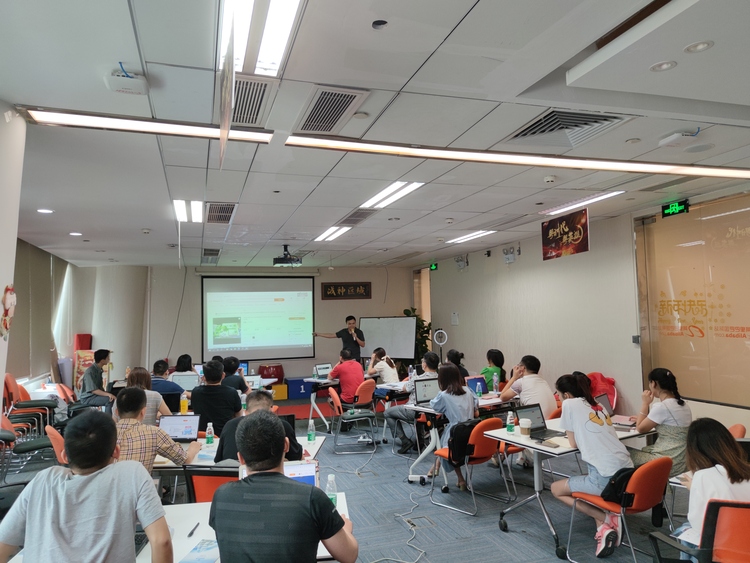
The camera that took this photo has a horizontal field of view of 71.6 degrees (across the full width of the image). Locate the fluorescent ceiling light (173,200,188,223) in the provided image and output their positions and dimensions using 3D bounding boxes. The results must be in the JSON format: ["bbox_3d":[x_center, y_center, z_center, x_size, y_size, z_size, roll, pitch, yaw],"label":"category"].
[{"bbox_3d":[-2.021,-0.732,5.433,0.110,0.050,1.150,-1,-4,-19],"label":"fluorescent ceiling light"}]

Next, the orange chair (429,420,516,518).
[{"bbox_3d":[0.890,1.595,4.710,0.520,0.790,0.600,1,-5,-39],"label":"orange chair"}]

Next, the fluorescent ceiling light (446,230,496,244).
[{"bbox_3d":[1.466,-0.686,8.034,0.230,0.050,1.180,-1,-4,-19],"label":"fluorescent ceiling light"}]

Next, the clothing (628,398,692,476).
[{"bbox_3d":[2.067,1.152,3.696,0.430,0.740,0.600,1,-4,-33],"label":"clothing"}]

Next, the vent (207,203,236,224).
[{"bbox_3d":[-1.689,-0.748,5.681,0.300,0.060,1.170,0,-4,-19],"label":"vent"}]

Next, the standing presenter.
[{"bbox_3d":[-0.672,1.565,10.244,1.000,1.767,0.420,-1,-4,0],"label":"standing presenter"}]

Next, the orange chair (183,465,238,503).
[{"bbox_3d":[-0.873,1.501,3.232,0.550,0.900,0.600,-2,-4,-2],"label":"orange chair"}]

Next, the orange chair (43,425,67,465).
[{"bbox_3d":[-2.842,1.762,5.006,0.560,0.810,0.540,1,-4,-32],"label":"orange chair"}]

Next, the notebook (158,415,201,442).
[{"bbox_3d":[-1.657,1.243,4.325,0.330,0.215,0.270,-1,-4,1],"label":"notebook"}]

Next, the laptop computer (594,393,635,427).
[{"bbox_3d":[2.000,1.055,4.332,0.330,0.210,0.280,1,-5,-38],"label":"laptop computer"}]

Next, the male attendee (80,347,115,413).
[{"bbox_3d":[-4.305,1.754,8.100,0.720,1.360,0.460,0,-4,-28],"label":"male attendee"}]

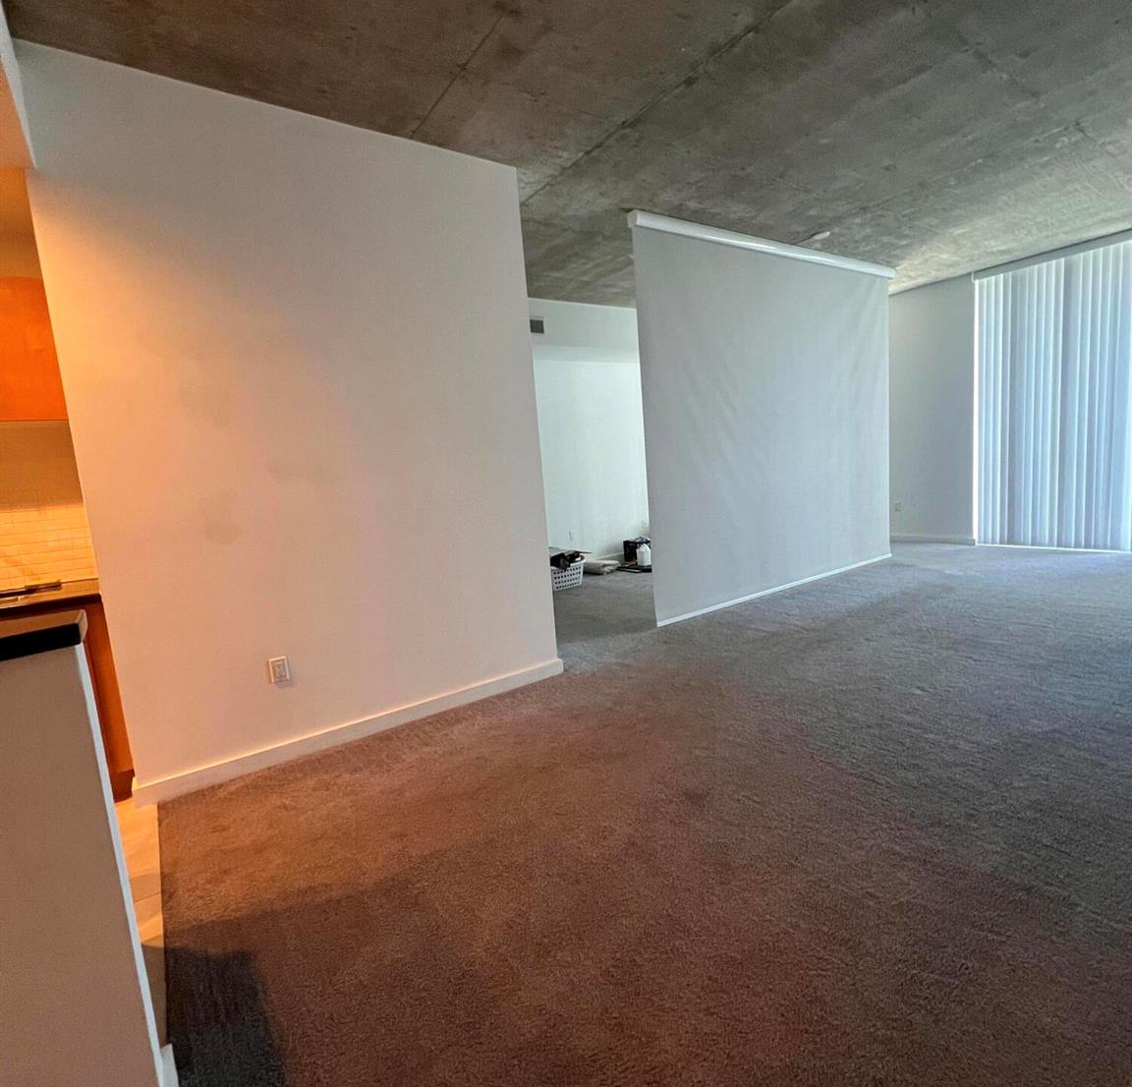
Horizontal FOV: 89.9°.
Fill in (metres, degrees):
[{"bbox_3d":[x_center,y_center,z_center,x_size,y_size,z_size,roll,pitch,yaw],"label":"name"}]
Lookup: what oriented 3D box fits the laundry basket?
[{"bbox_3d":[-0.129,0.350,6.504,0.470,0.270,0.610,-9,8,-33],"label":"laundry basket"}]

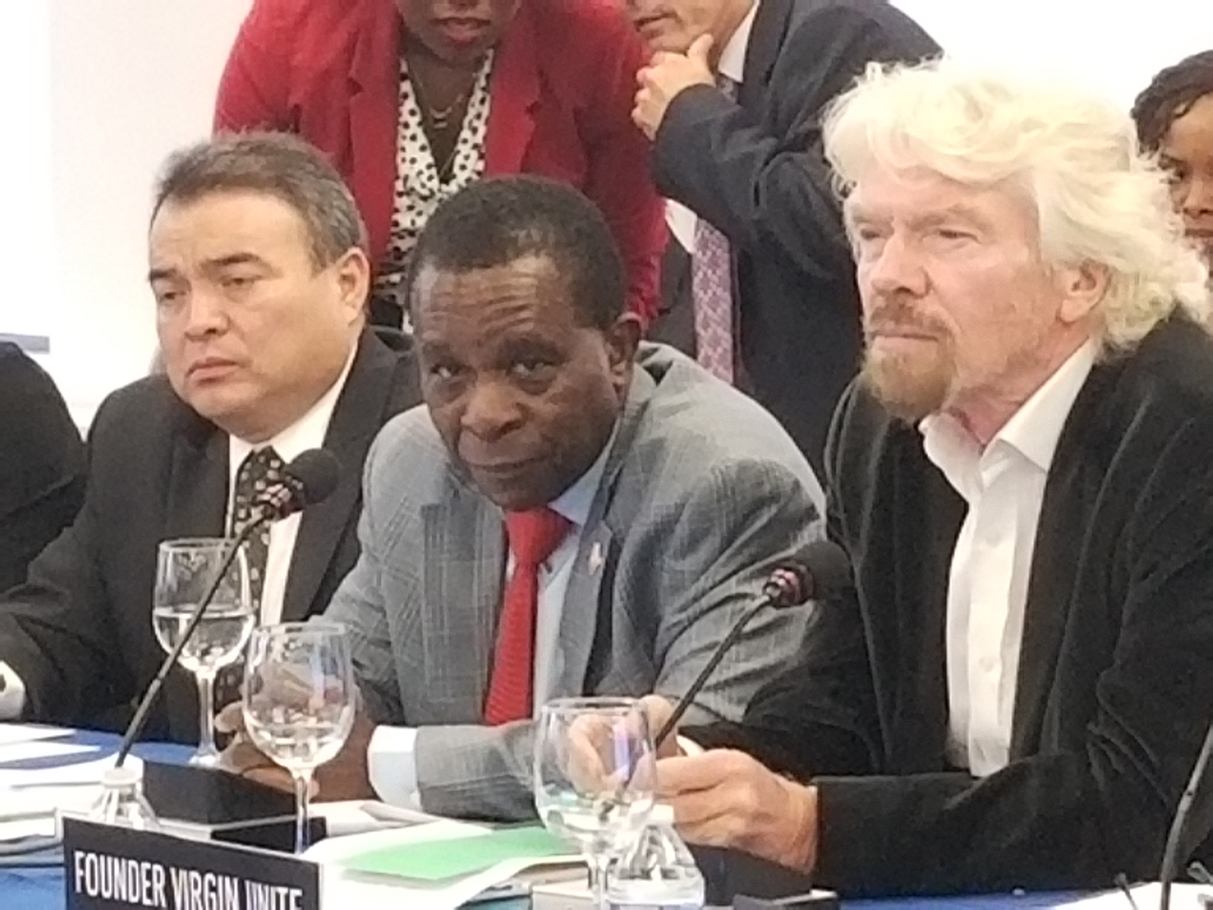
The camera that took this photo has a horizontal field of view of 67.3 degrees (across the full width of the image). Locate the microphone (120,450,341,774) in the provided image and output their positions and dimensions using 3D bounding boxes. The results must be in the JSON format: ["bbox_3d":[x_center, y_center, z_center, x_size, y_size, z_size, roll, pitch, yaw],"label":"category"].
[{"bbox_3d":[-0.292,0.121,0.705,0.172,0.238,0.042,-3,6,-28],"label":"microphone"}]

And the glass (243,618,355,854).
[{"bbox_3d":[-0.227,0.217,0.675,0.082,0.184,0.082,-1,5,0],"label":"glass"}]

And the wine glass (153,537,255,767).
[{"bbox_3d":[-0.331,0.162,0.750,0.082,0.182,0.082,-1,5,0],"label":"wine glass"}]

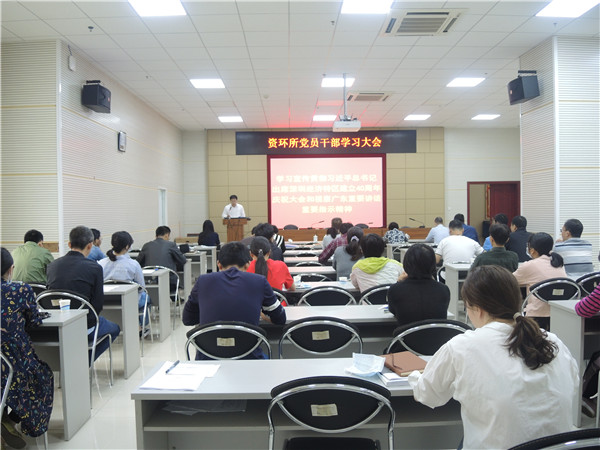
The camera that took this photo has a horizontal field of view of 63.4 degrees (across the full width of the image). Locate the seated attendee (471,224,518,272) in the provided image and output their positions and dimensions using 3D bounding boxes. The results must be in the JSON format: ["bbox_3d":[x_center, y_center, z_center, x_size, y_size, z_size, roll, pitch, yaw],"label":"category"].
[{"bbox_3d":[2.241,0.636,5.648,0.530,1.290,0.720,-1,2,-1],"label":"seated attendee"}]

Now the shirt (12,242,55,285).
[{"bbox_3d":[-2.826,0.511,5.265,0.480,0.690,0.400,-1,2,-1],"label":"shirt"}]

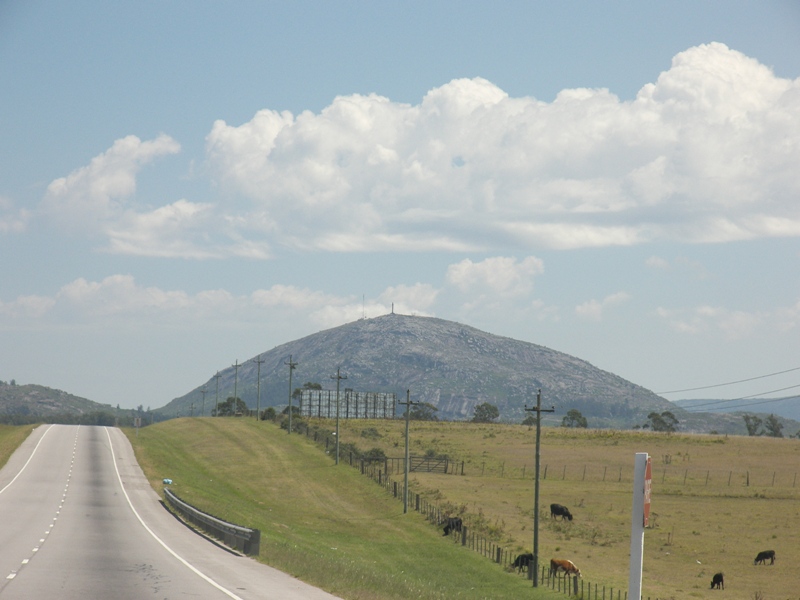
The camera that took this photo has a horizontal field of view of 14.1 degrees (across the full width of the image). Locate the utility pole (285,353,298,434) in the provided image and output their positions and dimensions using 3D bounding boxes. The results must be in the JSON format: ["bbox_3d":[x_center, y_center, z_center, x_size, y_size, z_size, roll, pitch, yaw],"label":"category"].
[{"bbox_3d":[-13.040,11.304,386.000,1.600,9.350,0.300,1,-2,-5],"label":"utility pole"}]

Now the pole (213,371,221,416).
[{"bbox_3d":[-34.746,18.182,616.000,1.600,9.350,0.280,1,-2,-5],"label":"pole"}]

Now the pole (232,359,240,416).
[{"bbox_3d":[-27.136,14.589,537.000,1.600,9.350,0.280,1,-2,-5],"label":"pole"}]

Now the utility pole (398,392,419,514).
[{"bbox_3d":[0.551,11.455,244.000,1.600,9.350,0.280,1,-2,-5],"label":"utility pole"}]

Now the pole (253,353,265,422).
[{"bbox_3d":[-20.307,12.690,465.000,1.600,9.350,0.280,1,-2,-5],"label":"pole"}]

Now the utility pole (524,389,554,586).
[{"bbox_3d":[7.352,10.087,173.000,1.600,10.500,0.280,1,-2,-5],"label":"utility pole"}]

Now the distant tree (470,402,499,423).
[{"bbox_3d":[15.148,20.373,580.000,5.100,3.900,4.800,1,-2,-5],"label":"distant tree"}]

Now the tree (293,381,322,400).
[{"bbox_3d":[-15.581,16.844,545.000,5.200,6.200,5.000,1,-2,-5],"label":"tree"}]

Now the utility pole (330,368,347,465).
[{"bbox_3d":[-5.969,11.285,313.000,1.600,9.350,0.280,1,-2,-5],"label":"utility pole"}]

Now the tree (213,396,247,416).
[{"bbox_3d":[-34.678,22.286,660.000,7.200,4.800,6.500,1,-2,-5],"label":"tree"}]

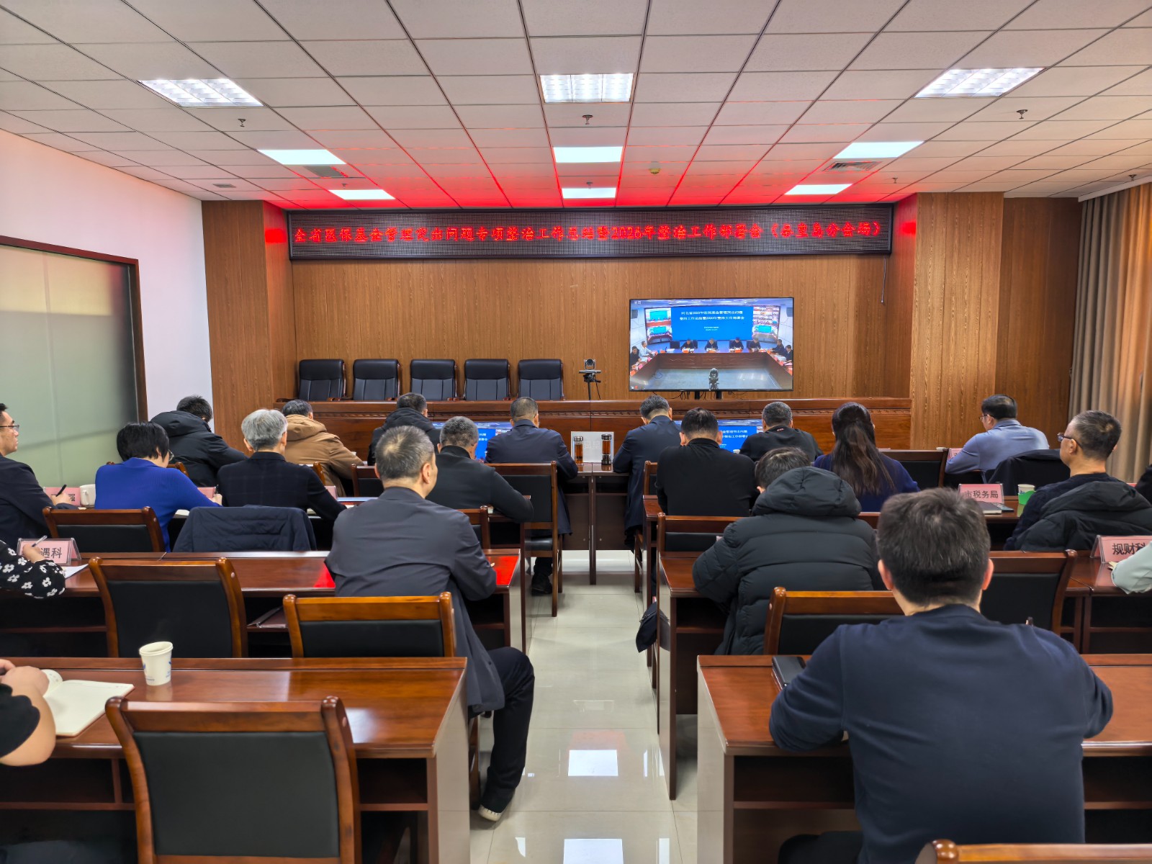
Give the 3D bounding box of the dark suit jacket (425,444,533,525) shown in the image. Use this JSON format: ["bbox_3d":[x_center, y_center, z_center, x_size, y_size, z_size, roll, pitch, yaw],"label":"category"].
[{"bbox_3d":[-0.521,0.384,3.699,0.580,0.650,0.480,0,7,5],"label":"dark suit jacket"}]

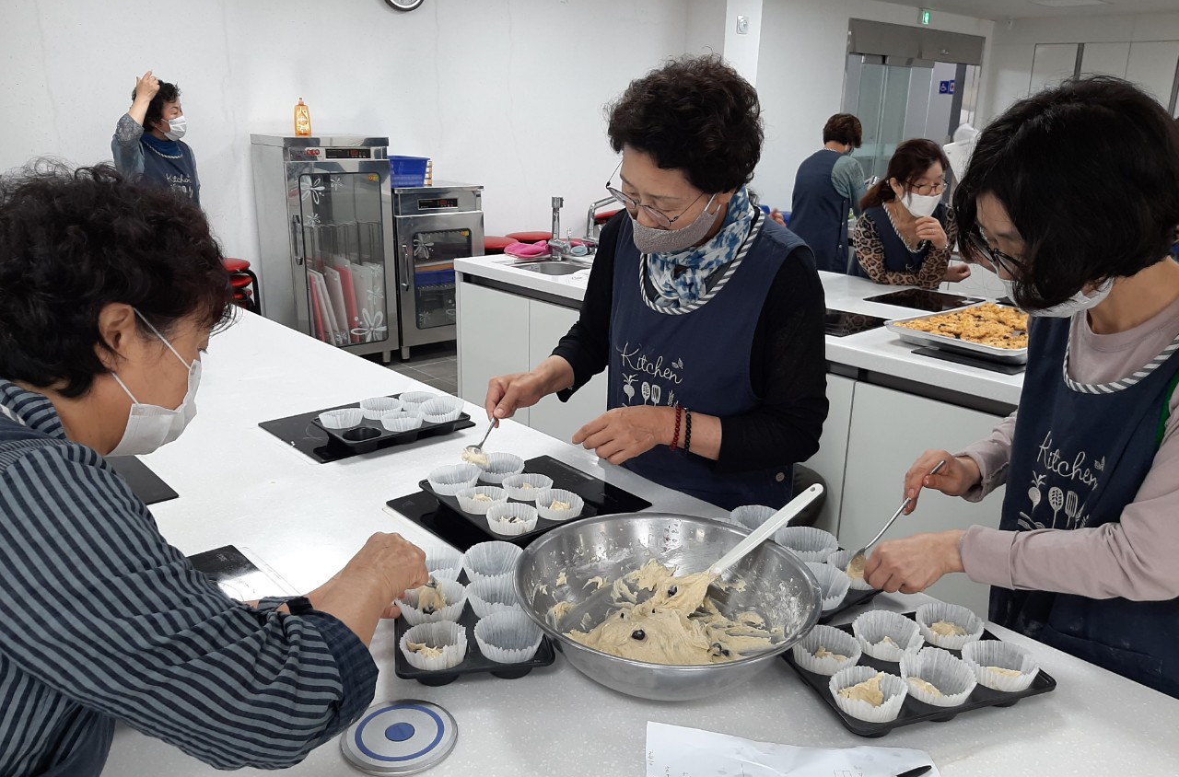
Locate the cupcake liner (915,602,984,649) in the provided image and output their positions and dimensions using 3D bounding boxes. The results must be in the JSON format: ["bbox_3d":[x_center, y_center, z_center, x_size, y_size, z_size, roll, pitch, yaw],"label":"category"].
[{"bbox_3d":[0.438,0.304,1.084,0.082,0.045,0.082,-13,22,-39],"label":"cupcake liner"}]

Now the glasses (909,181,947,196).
[{"bbox_3d":[1.273,-0.777,3.379,0.140,0.045,0.130,-6,32,-21],"label":"glasses"}]

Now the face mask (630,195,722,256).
[{"bbox_3d":[0.142,-0.277,1.490,0.140,0.090,0.095,27,56,26],"label":"face mask"}]

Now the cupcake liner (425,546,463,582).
[{"bbox_3d":[-0.213,0.255,1.192,0.083,0.052,0.083,-14,23,-40],"label":"cupcake liner"}]

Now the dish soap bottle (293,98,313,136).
[{"bbox_3d":[-1.631,-1.534,5.009,0.093,0.208,0.055,-7,19,-26],"label":"dish soap bottle"}]

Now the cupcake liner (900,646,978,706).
[{"bbox_3d":[0.378,0.330,0.971,0.080,0.049,0.080,-14,22,-40],"label":"cupcake liner"}]

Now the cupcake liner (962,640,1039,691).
[{"bbox_3d":[0.457,0.323,0.995,0.080,0.049,0.080,-14,22,-40],"label":"cupcake liner"}]

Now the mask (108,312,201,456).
[{"bbox_3d":[-0.534,-0.006,1.070,0.115,0.130,0.140,37,0,-27],"label":"mask"}]

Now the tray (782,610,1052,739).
[{"bbox_3d":[0.370,0.331,1.026,0.265,0.034,0.175,-5,18,-19],"label":"tray"}]

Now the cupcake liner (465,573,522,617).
[{"bbox_3d":[-0.115,0.278,1.142,0.083,0.045,0.083,1,17,0],"label":"cupcake liner"}]

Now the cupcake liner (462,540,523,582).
[{"bbox_3d":[-0.131,0.250,1.212,0.080,0.049,0.080,1,17,0],"label":"cupcake liner"}]

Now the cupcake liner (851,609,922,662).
[{"bbox_3d":[0.351,0.306,1.048,0.080,0.049,0.080,1,17,0],"label":"cupcake liner"}]

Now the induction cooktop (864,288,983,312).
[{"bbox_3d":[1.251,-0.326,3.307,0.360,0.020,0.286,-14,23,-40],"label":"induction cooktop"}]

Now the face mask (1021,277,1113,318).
[{"bbox_3d":[0.519,-0.123,1.010,0.140,0.120,0.110,19,68,45],"label":"face mask"}]

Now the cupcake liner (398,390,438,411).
[{"bbox_3d":[-0.364,0.040,1.892,0.084,0.045,0.084,-13,22,-39],"label":"cupcake liner"}]

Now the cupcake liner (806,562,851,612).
[{"bbox_3d":[0.302,0.272,1.170,0.083,0.052,0.083,1,17,0],"label":"cupcake liner"}]

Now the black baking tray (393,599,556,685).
[{"bbox_3d":[-0.151,0.290,1.116,0.180,0.032,0.268,-3,17,-11],"label":"black baking tray"}]

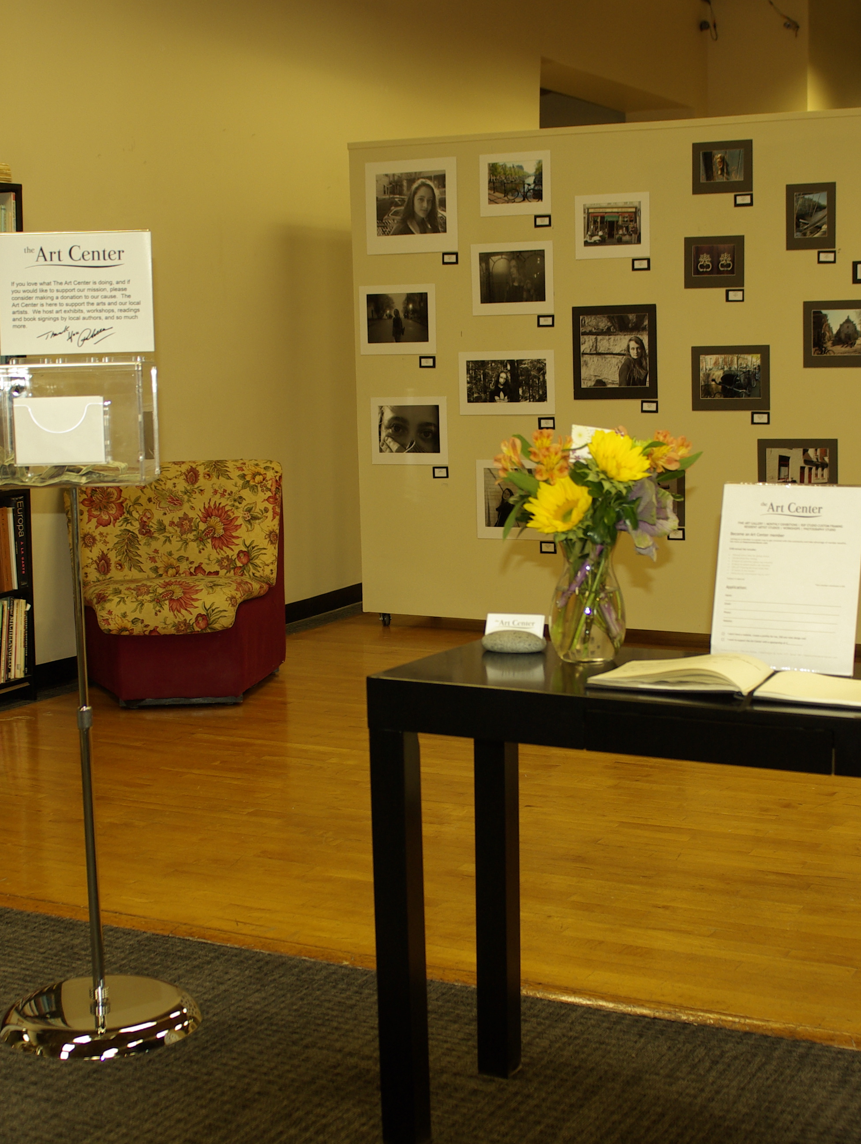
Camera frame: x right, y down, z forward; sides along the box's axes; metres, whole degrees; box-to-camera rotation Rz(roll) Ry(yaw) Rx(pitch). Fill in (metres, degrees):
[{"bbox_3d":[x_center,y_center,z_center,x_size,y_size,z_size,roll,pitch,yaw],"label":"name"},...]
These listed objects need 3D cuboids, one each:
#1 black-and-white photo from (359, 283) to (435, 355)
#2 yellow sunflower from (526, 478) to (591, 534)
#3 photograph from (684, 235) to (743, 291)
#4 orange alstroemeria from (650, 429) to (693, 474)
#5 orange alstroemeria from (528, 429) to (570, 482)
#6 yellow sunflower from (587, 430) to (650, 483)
[{"bbox_3d":[-0.141,-1.089,7.390,0.369,0.293,0.015,3,8,27],"label":"black-and-white photo"},{"bbox_3d":[0.194,-0.100,2.600,0.093,0.084,0.056,2,-18,27],"label":"yellow sunflower"},{"bbox_3d":[1.118,-1.215,6.726,0.243,0.198,0.015,3,8,27],"label":"photograph"},{"bbox_3d":[0.372,-0.187,2.647,0.068,0.068,0.065,-3,7,-17],"label":"orange alstroemeria"},{"bbox_3d":[0.182,-0.179,2.640,0.066,0.080,0.062,0,7,9],"label":"orange alstroemeria"},{"bbox_3d":[0.289,-0.176,2.630,0.090,0.074,0.060,-4,-24,-21],"label":"yellow sunflower"}]

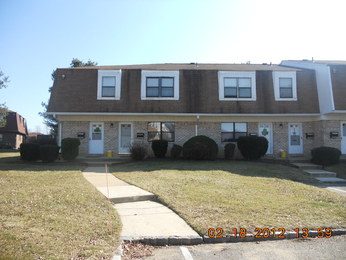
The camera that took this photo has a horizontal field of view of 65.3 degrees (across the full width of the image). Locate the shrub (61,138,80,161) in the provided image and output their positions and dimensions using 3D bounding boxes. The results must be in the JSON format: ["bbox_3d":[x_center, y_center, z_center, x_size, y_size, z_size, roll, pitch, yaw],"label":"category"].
[{"bbox_3d":[-6.250,1.203,16.535,1.175,1.376,1.175,0,-4,-1],"label":"shrub"}]

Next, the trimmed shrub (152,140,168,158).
[{"bbox_3d":[-0.808,1.273,17.454,1.000,1.140,1.000,0,-4,-1],"label":"trimmed shrub"}]

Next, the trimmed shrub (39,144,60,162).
[{"bbox_3d":[-7.382,1.421,16.297,1.165,1.045,1.165,0,-4,-1],"label":"trimmed shrub"}]

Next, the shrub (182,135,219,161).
[{"bbox_3d":[1.750,1.124,17.063,2.200,1.620,2.000,0,-4,-1],"label":"shrub"}]

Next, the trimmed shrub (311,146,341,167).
[{"bbox_3d":[8.629,1.511,15.233,1.600,1.150,1.500,0,-4,-1],"label":"trimmed shrub"}]

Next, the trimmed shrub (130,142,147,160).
[{"bbox_3d":[-2.184,1.392,17.246,1.020,1.140,1.000,0,-4,-1],"label":"trimmed shrub"}]

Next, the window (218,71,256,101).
[{"bbox_3d":[4.326,-2.948,18.058,2.450,1.970,0.200,0,-4,-1],"label":"window"}]

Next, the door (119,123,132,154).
[{"bbox_3d":[-3.139,0.578,18.042,0.943,2.072,0.090,0,-4,-1],"label":"door"}]

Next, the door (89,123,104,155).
[{"bbox_3d":[-5.069,0.577,18.003,0.959,2.082,0.090,0,-4,-1],"label":"door"}]

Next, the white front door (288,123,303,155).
[{"bbox_3d":[8.324,0.599,18.271,1.001,2.086,0.090,0,-4,-1],"label":"white front door"}]

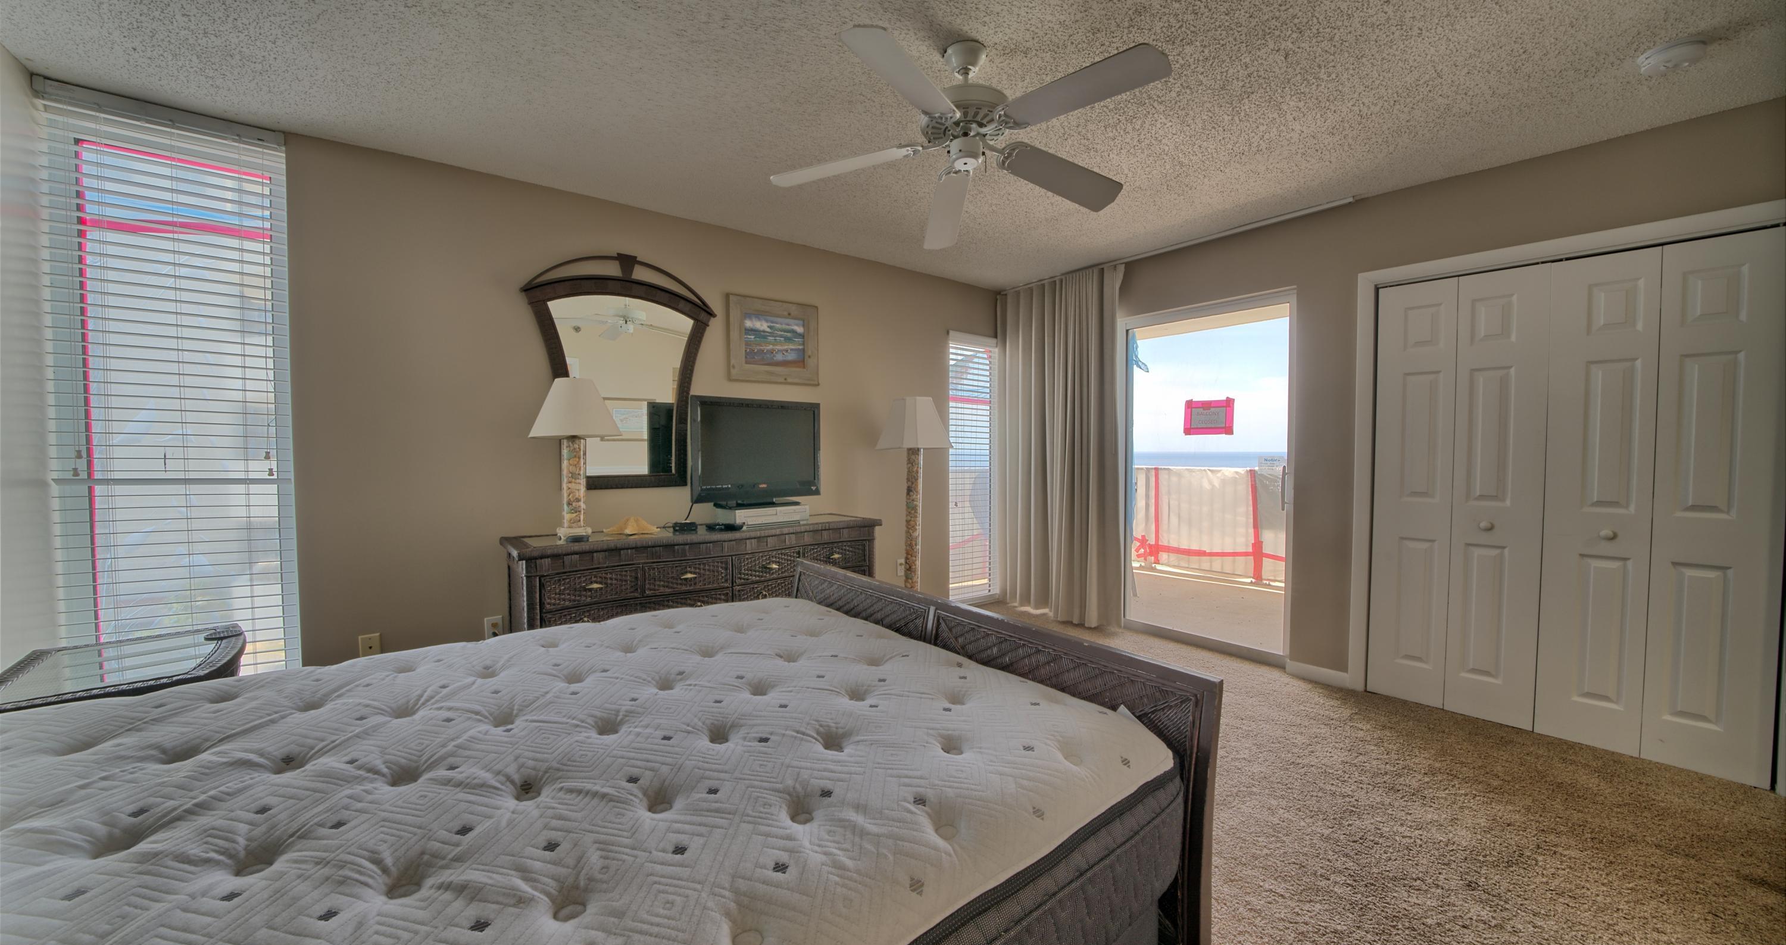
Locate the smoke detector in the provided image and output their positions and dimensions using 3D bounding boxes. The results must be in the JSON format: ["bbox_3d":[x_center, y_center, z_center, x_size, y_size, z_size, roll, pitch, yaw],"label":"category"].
[{"bbox_3d":[2.421,-1.291,1.852,0.140,0.045,0.140,-1,2,-38],"label":"smoke detector"}]

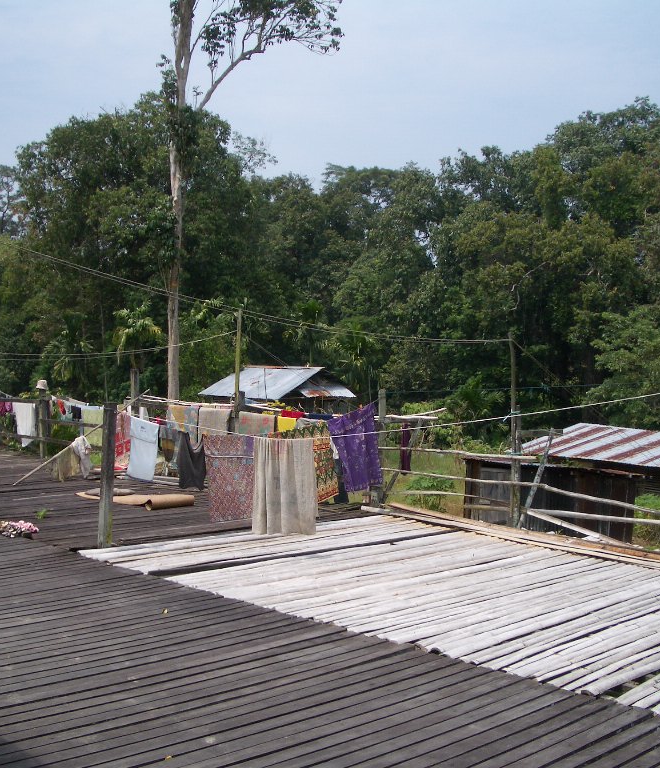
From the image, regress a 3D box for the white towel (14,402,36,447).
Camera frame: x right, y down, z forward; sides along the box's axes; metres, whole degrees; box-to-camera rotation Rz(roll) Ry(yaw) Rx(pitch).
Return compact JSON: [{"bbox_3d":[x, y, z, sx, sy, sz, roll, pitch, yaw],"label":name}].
[{"bbox_3d":[-6.060,0.786,20.512,0.080,0.820,0.906,1,2,-45],"label":"white towel"}]

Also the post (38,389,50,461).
[{"bbox_3d":[-5.266,0.736,19.031,0.100,1.307,0.100,1,1,-45],"label":"post"}]

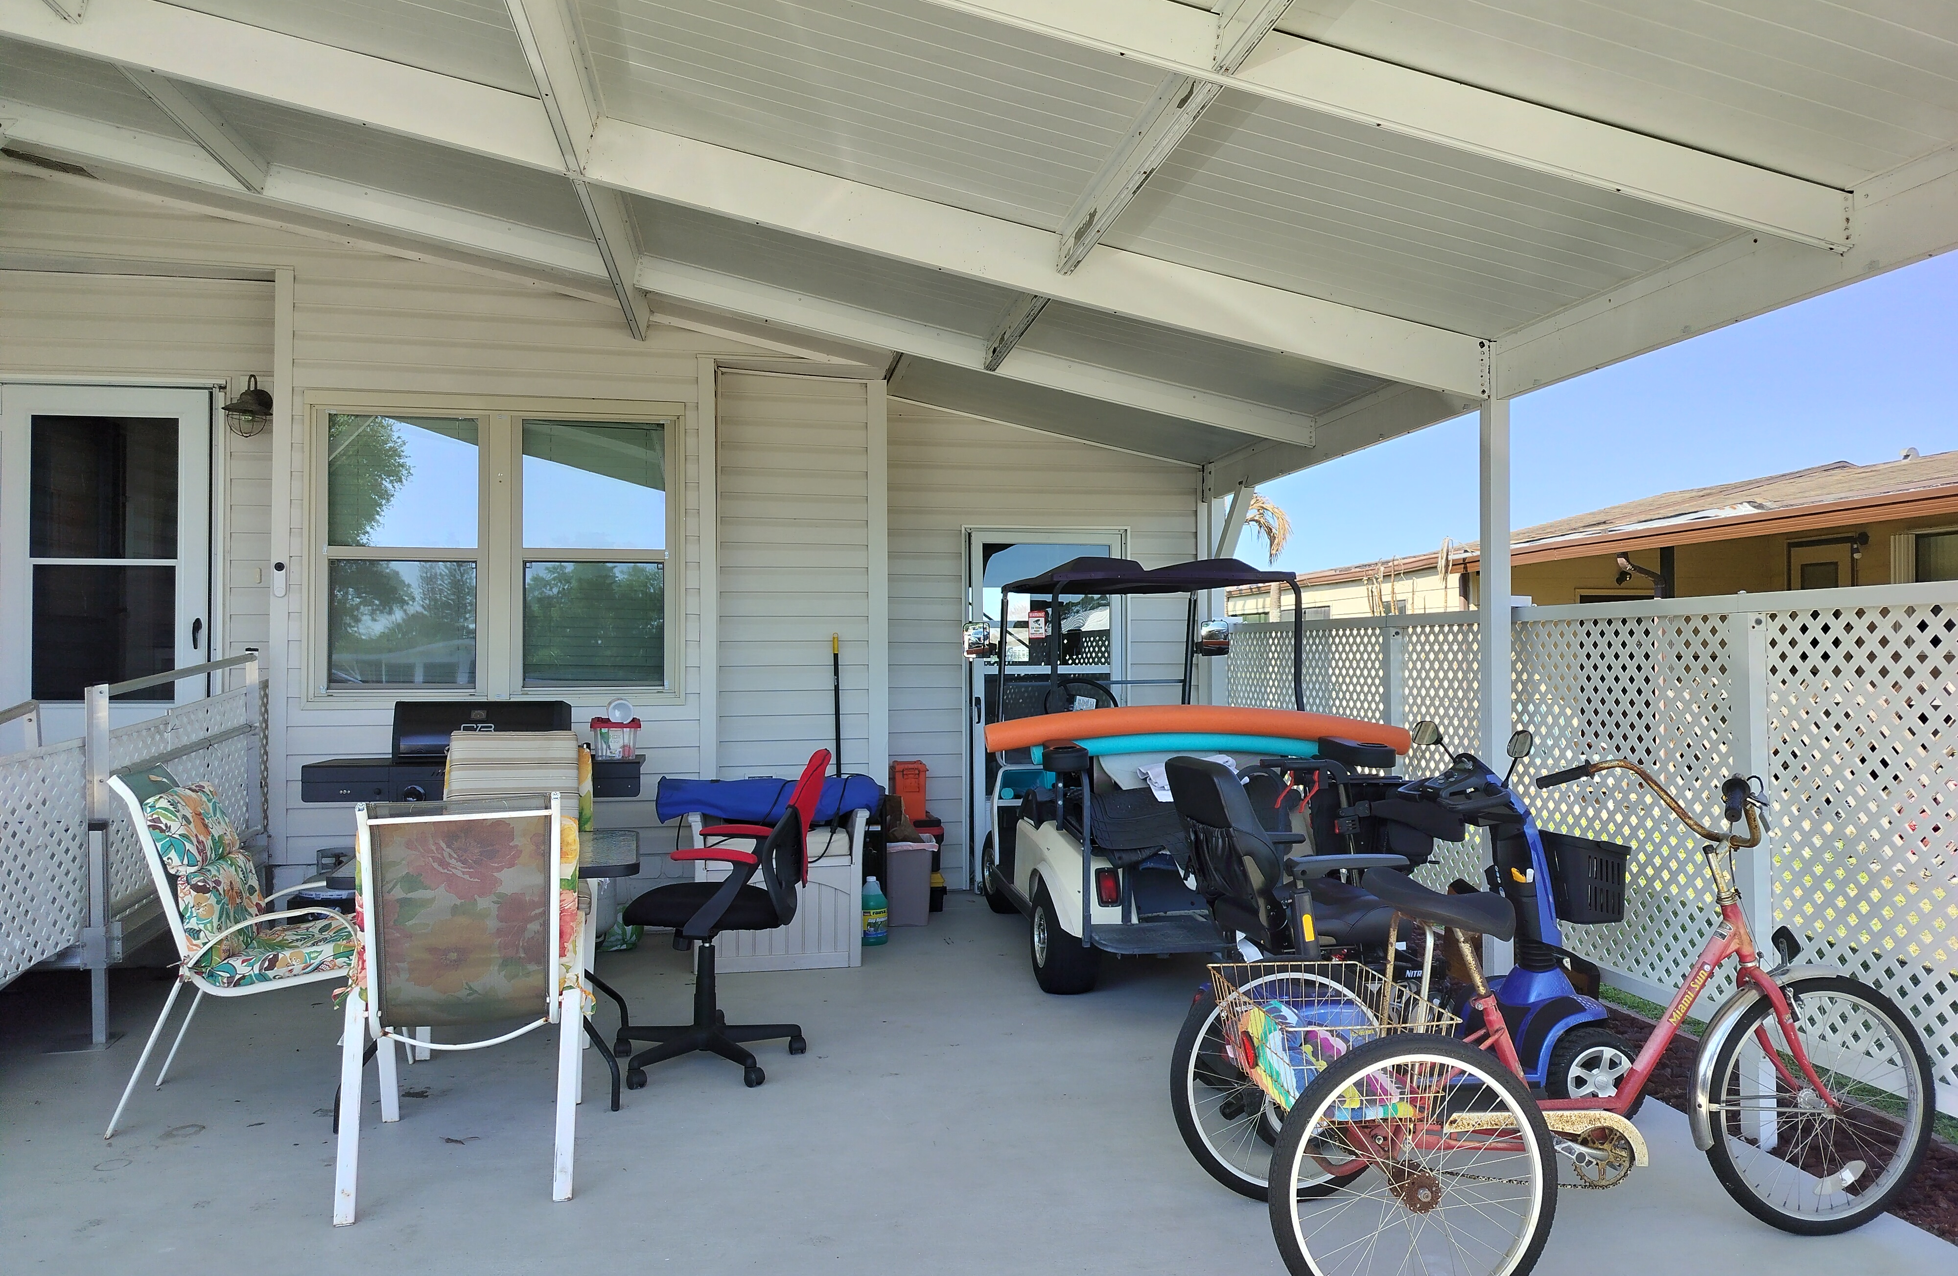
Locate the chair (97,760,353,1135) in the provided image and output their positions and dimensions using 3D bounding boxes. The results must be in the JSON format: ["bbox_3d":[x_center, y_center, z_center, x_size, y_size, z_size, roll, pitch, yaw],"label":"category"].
[{"bbox_3d":[-2.152,0.897,4.138,0.770,1.005,0.580,0,-1,-17],"label":"chair"}]

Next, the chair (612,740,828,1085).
[{"bbox_3d":[-0.859,0.885,4.479,0.700,1.040,0.650,0,-1,-3],"label":"chair"}]

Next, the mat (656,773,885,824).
[{"bbox_3d":[-0.921,0.694,6.023,1.000,0.190,0.190,0,-1,-9],"label":"mat"}]

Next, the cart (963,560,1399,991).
[{"bbox_3d":[0.722,0.536,6.099,1.280,1.780,2.660,0,-1,-6],"label":"cart"}]

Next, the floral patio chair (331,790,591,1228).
[{"bbox_3d":[-1.359,0.891,3.644,0.580,1.005,0.770,0,-1,-16],"label":"floral patio chair"}]

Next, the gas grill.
[{"bbox_3d":[-2.118,0.845,5.812,1.330,1.150,0.580,0,-1,-9],"label":"gas grill"}]

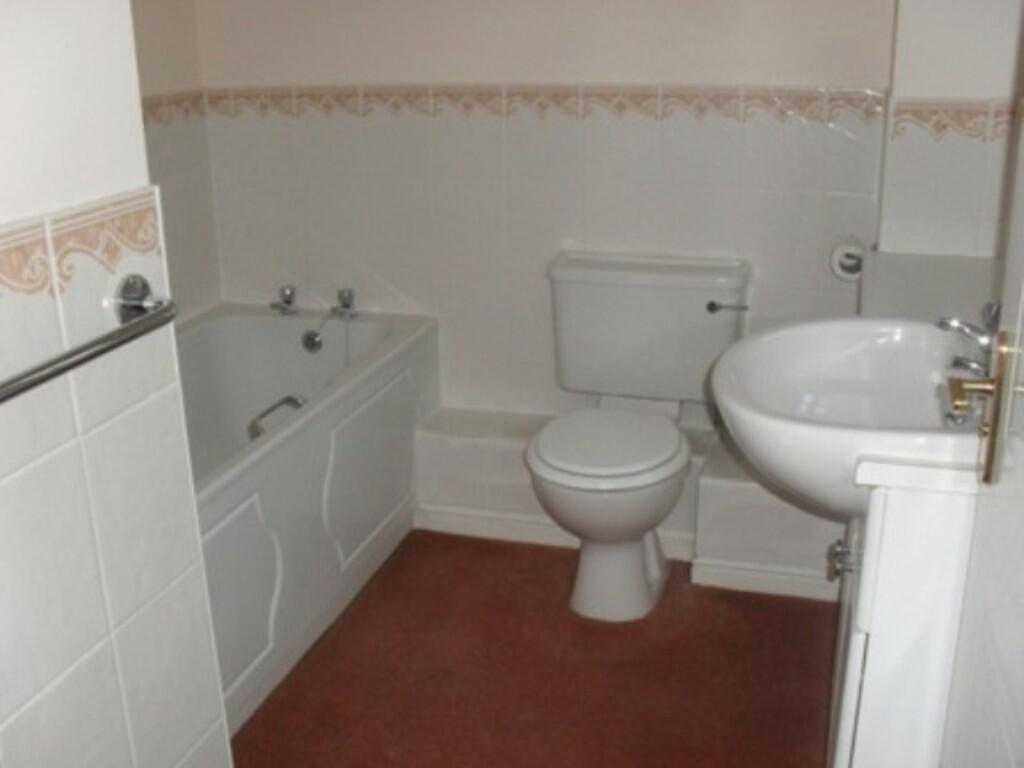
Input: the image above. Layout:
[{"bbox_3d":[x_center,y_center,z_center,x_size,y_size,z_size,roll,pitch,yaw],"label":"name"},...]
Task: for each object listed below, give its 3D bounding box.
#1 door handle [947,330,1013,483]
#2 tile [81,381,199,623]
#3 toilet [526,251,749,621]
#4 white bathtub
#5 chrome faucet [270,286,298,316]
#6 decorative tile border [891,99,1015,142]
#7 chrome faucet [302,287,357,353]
[{"bbox_3d":[0.416,0.031,0.930,0.054,0.155,0.105,5,19,16],"label":"door handle"},{"bbox_3d":[-0.451,0.149,1.264,0.008,0.253,0.197,5,19,16],"label":"tile"},{"bbox_3d":[0.282,0.131,2.457,0.477,0.760,0.690,5,19,16],"label":"toilet"},{"bbox_3d":[-0.774,0.299,2.332,0.703,0.536,1.695,5,19,16],"label":"white bathtub"},{"bbox_3d":[-0.654,-0.231,2.957,0.055,0.085,0.110,5,19,16],"label":"chrome faucet"},{"bbox_3d":[0.900,-0.533,2.109,0.260,0.089,0.010,5,19,16],"label":"decorative tile border"},{"bbox_3d":[-0.532,-0.173,2.936,0.155,0.170,0.120,5,19,16],"label":"chrome faucet"}]

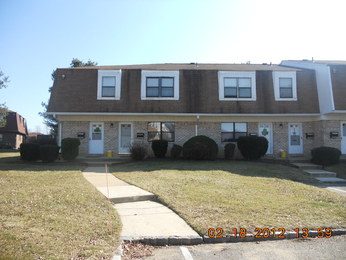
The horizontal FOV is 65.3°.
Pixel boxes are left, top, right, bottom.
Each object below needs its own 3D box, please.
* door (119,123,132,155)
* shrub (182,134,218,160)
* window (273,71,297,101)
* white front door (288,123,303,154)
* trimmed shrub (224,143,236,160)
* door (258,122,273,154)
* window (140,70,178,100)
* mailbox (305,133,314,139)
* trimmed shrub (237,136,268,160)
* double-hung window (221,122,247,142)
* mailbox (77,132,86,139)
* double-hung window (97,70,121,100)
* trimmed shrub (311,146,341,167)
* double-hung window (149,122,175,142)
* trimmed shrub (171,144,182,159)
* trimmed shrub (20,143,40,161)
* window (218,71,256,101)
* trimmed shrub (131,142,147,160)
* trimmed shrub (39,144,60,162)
[{"bbox_3d":[-3.139,0.578,18.042,0.943,2.072,0.090,0,-4,-1],"label":"door"},{"bbox_3d":[1.750,1.124,17.063,2.200,1.620,2.000,0,-4,-1],"label":"shrub"},{"bbox_3d":[7.506,-2.928,18.036,1.596,2.002,0.150,0,-4,-1],"label":"window"},{"bbox_3d":[8.324,0.599,18.271,1.001,2.086,0.090,0,-4,-1],"label":"white front door"},{"bbox_3d":[3.685,1.398,17.323,0.725,1.079,0.725,0,-4,-1],"label":"trimmed shrub"},{"bbox_3d":[6.280,0.594,18.230,0.983,2.088,0.090,0,-4,-1],"label":"door"},{"bbox_3d":[-0.856,-2.960,17.923,2.450,1.970,0.200,0,-4,-1],"label":"window"},{"bbox_3d":[9.372,0.391,18.518,0.480,0.330,0.160,0,-4,-1],"label":"mailbox"},{"bbox_3d":[5.083,1.175,17.160,1.900,1.500,1.800,0,-4,-1],"label":"trimmed shrub"},{"bbox_3d":[4.233,0.171,18.499,1.760,1.360,0.150,0,-4,-1],"label":"double-hung window"},{"bbox_3d":[-6.053,0.371,17.897,0.505,0.370,0.160,0,-4,-1],"label":"mailbox"},{"bbox_3d":[-4.185,-2.933,17.801,1.542,1.995,0.150,0,-4,-1],"label":"double-hung window"},{"bbox_3d":[8.629,1.511,15.233,1.600,1.150,1.500,0,-4,-1],"label":"trimmed shrub"},{"bbox_3d":[-0.768,0.158,18.117,1.798,1.333,0.100,0,-4,-1],"label":"double-hung window"},{"bbox_3d":[0.256,1.393,17.254,0.728,0.923,0.728,0,-4,-1],"label":"trimmed shrub"},{"bbox_3d":[-9.151,1.413,17.345,1.250,1.150,1.200,0,-4,-1],"label":"trimmed shrub"},{"bbox_3d":[4.326,-2.948,18.058,2.450,1.970,0.200,0,-4,-1],"label":"window"},{"bbox_3d":[-2.184,1.392,17.246,1.020,1.140,1.000,0,-4,-1],"label":"trimmed shrub"},{"bbox_3d":[-7.382,1.421,16.297,1.165,1.045,1.165,0,-4,-1],"label":"trimmed shrub"}]

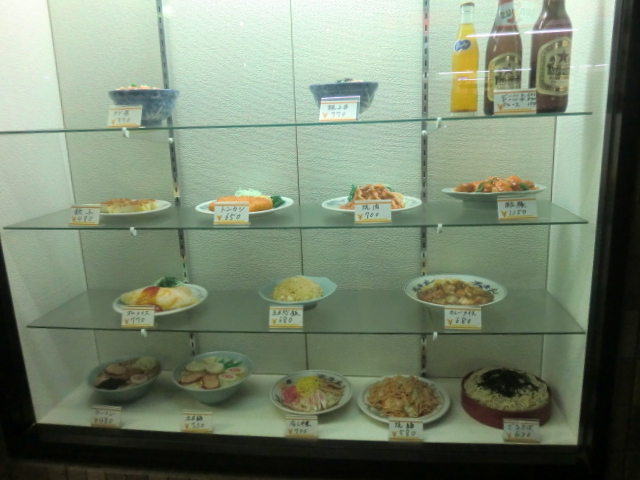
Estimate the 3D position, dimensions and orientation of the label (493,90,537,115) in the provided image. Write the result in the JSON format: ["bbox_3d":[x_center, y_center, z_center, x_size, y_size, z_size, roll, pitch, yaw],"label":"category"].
[{"bbox_3d":[0.353,-0.248,0.871,0.072,0.045,0.010,0,-5,11],"label":"label"}]

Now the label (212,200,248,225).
[{"bbox_3d":[-0.182,-0.055,0.996,0.075,0.048,0.006,-1,-8,7],"label":"label"}]

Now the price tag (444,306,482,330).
[{"bbox_3d":[0.291,0.159,0.976,0.072,0.045,0.010,0,-1,10],"label":"price tag"}]

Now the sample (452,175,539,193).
[{"bbox_3d":[0.376,-0.122,1.035,0.173,0.041,0.134,0,13,7],"label":"sample"}]

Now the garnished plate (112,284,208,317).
[{"bbox_3d":[-0.370,0.139,1.138,0.222,0.062,0.215,-2,13,0],"label":"garnished plate"}]

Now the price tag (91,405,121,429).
[{"bbox_3d":[-0.489,0.408,1.108,0.071,0.045,0.010,0,-10,8],"label":"price tag"}]

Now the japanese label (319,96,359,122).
[{"bbox_3d":[0.037,-0.242,0.902,0.073,0.045,0.010,2,-9,16],"label":"japanese label"}]

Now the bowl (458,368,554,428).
[{"bbox_3d":[0.439,0.372,1.142,0.196,0.051,0.196,0,13,7],"label":"bowl"}]

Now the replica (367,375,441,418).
[{"bbox_3d":[0.199,0.356,1.139,0.172,0.056,0.152,-1,13,7],"label":"replica"}]

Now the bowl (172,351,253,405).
[{"bbox_3d":[-0.263,0.361,1.208,0.196,0.073,0.196,-2,12,0],"label":"bowl"}]

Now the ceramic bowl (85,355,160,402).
[{"bbox_3d":[-0.499,0.374,1.244,0.178,0.066,0.178,-2,13,0],"label":"ceramic bowl"}]

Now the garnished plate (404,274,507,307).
[{"bbox_3d":[0.311,0.128,1.104,0.235,0.053,0.232,-1,13,7],"label":"garnished plate"}]

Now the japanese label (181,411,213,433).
[{"bbox_3d":[-0.273,0.409,1.079,0.071,0.045,0.010,-1,-8,6],"label":"japanese label"}]

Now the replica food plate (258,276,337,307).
[{"bbox_3d":[-0.049,0.136,1.128,0.184,0.053,0.180,-2,12,0],"label":"replica food plate"}]

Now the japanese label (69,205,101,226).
[{"bbox_3d":[-0.509,-0.053,1.041,0.069,0.047,0.006,-1,-8,7],"label":"japanese label"}]

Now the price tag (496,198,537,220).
[{"bbox_3d":[0.381,-0.059,0.924,0.072,0.045,0.010,0,-1,7],"label":"price tag"}]

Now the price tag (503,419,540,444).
[{"bbox_3d":[0.421,0.398,1.004,0.072,0.045,0.010,-1,-9,5],"label":"price tag"}]

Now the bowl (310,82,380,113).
[{"bbox_3d":[0.050,-0.290,1.001,0.143,0.078,0.143,-2,13,0],"label":"bowl"}]

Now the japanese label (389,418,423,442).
[{"bbox_3d":[0.187,0.412,1.043,0.072,0.046,0.006,-1,-8,7],"label":"japanese label"}]

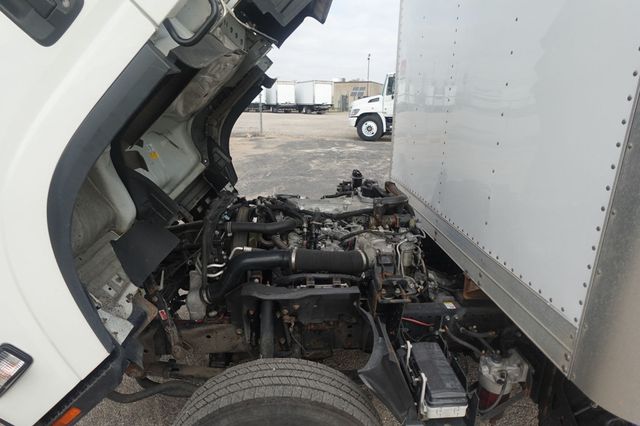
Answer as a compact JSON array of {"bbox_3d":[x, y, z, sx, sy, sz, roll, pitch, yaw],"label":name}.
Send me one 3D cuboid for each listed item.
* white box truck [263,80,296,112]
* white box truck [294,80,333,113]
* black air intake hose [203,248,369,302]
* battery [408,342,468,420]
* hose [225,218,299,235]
[{"bbox_3d":[-6.152,-15.411,47.541,2.500,3.700,9.500,-8,19,-25],"label":"white box truck"},{"bbox_3d":[-1.623,-15.045,46.418,2.500,3.700,9.300,-8,19,-25],"label":"white box truck"},{"bbox_3d":[-0.140,0.256,1.448,0.641,0.195,0.120,-1,17,-2],"label":"black air intake hose"},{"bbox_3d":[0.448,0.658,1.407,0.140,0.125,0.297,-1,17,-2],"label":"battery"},{"bbox_3d":[-0.298,0.070,1.812,0.355,0.065,0.100,-1,17,-2],"label":"hose"}]

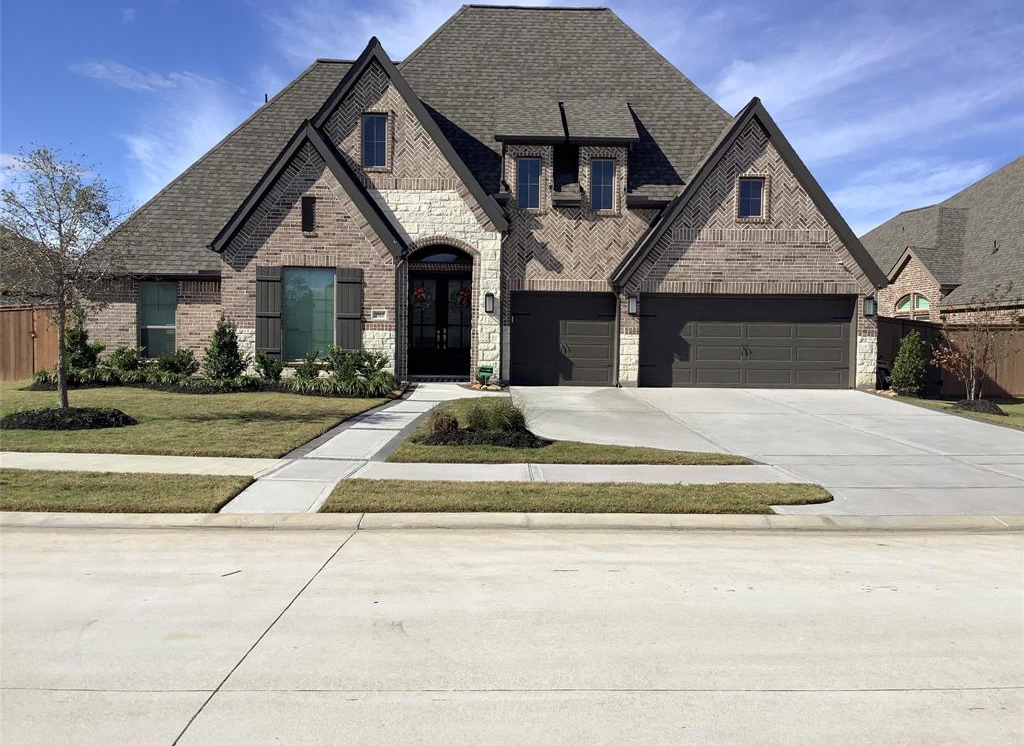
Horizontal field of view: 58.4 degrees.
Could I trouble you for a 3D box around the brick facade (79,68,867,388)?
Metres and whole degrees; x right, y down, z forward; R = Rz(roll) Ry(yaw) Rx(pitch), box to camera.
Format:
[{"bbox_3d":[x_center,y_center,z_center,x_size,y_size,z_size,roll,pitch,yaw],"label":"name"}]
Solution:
[{"bbox_3d":[-0.716,-3.234,20.836,18.001,7.041,1.900,1,2,-1],"label":"brick facade"}]

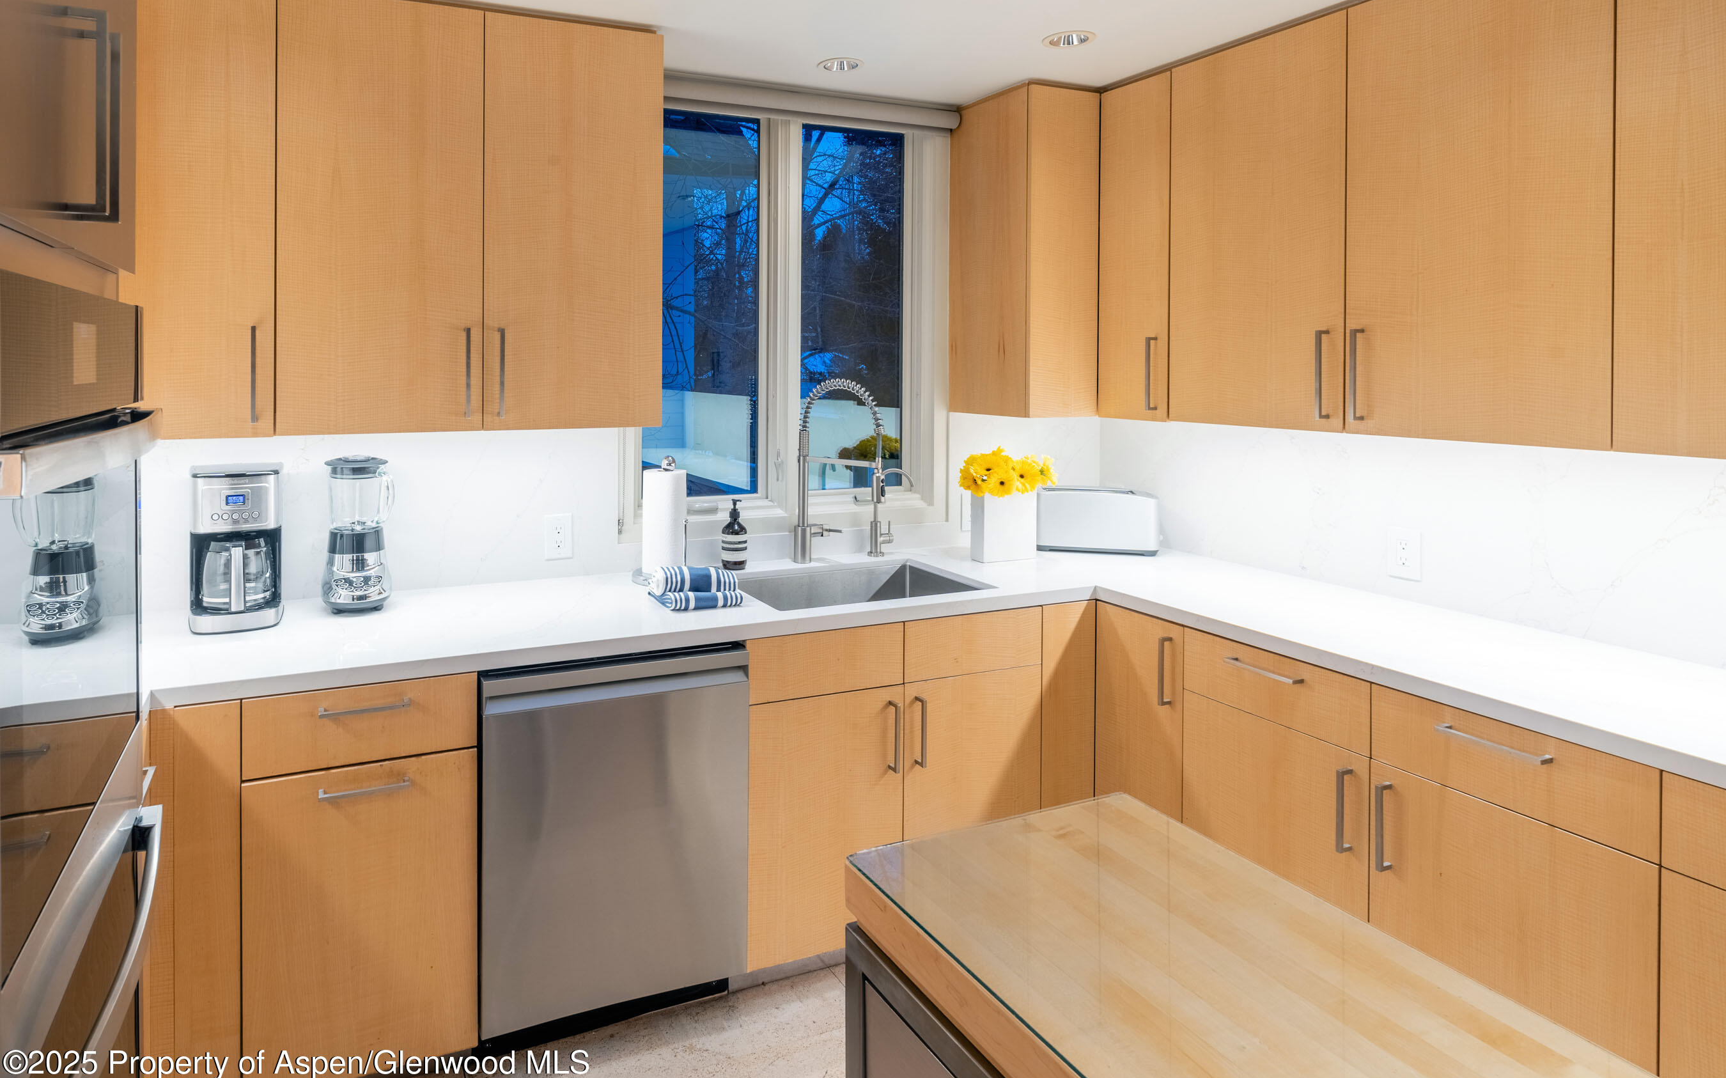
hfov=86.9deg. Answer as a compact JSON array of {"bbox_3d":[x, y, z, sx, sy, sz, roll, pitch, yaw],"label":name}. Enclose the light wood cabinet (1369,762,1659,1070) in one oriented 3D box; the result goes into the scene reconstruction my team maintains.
[{"bbox_3d":[1.397,0.793,1.778,0.500,0.630,0.490,-3,6,-26],"label":"light wood cabinet"}]

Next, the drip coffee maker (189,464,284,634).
[{"bbox_3d":[-1.499,0.016,2.189,0.188,0.362,0.220,-3,6,-26],"label":"drip coffee maker"}]

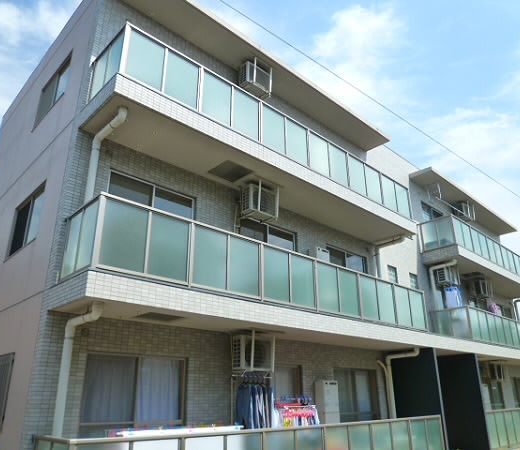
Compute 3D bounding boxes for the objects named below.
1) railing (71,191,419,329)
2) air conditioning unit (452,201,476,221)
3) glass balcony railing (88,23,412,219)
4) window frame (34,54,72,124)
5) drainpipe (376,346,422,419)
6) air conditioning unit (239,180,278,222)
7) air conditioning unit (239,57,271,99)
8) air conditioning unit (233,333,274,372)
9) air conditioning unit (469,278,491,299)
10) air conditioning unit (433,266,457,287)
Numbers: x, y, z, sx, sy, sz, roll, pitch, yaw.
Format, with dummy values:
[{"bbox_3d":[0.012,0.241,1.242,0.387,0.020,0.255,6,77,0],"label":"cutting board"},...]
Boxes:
[{"bbox_3d":[0.686,1.249,8.342,8.421,0.970,1.130,19,-28,-40],"label":"railing"},{"bbox_3d":[7.797,-0.461,16.509,0.740,0.540,0.290,19,-28,-40],"label":"air conditioning unit"},{"bbox_3d":[0.675,-1.418,9.374,8.421,0.958,1.130,19,-28,-40],"label":"glass balcony railing"},{"bbox_3d":[-4.086,-2.623,8.649,0.100,1.010,1.660,19,-28,-40],"label":"window frame"},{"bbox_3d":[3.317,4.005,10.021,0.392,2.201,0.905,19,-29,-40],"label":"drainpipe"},{"bbox_3d":[-0.016,-0.414,8.410,0.744,0.563,0.312,19,-29,-40],"label":"air conditioning unit"},{"bbox_3d":[-0.096,-3.134,9.441,0.724,0.553,0.302,19,-29,-40],"label":"air conditioning unit"},{"bbox_3d":[-0.111,2.176,7.322,0.730,0.530,0.290,19,-28,-40],"label":"air conditioning unit"},{"bbox_3d":[7.924,2.306,15.482,0.744,0.563,0.312,19,-29,-40],"label":"air conditioning unit"},{"bbox_3d":[5.857,1.613,13.631,0.734,0.563,0.301,19,-29,-40],"label":"air conditioning unit"}]

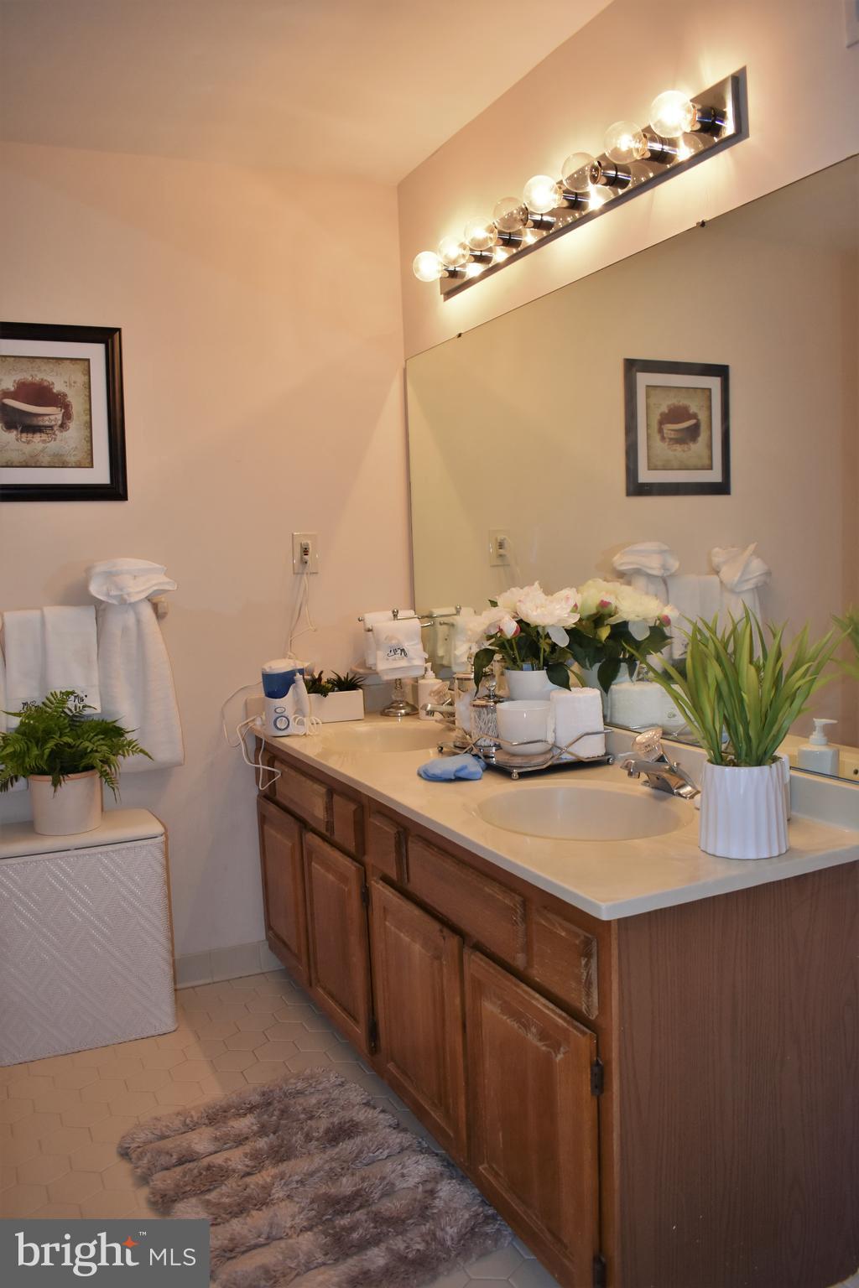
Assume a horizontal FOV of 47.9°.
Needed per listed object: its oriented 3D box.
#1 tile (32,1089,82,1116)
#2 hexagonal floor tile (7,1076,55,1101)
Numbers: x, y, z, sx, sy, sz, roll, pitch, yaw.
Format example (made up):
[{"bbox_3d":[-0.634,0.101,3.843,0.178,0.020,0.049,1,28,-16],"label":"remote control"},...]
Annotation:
[{"bbox_3d":[-0.898,1.113,2.340,0.109,0.009,0.124,-5,6,-26],"label":"tile"},{"bbox_3d":[-0.954,1.067,2.320,0.107,0.008,0.124,-4,5,-26],"label":"hexagonal floor tile"}]

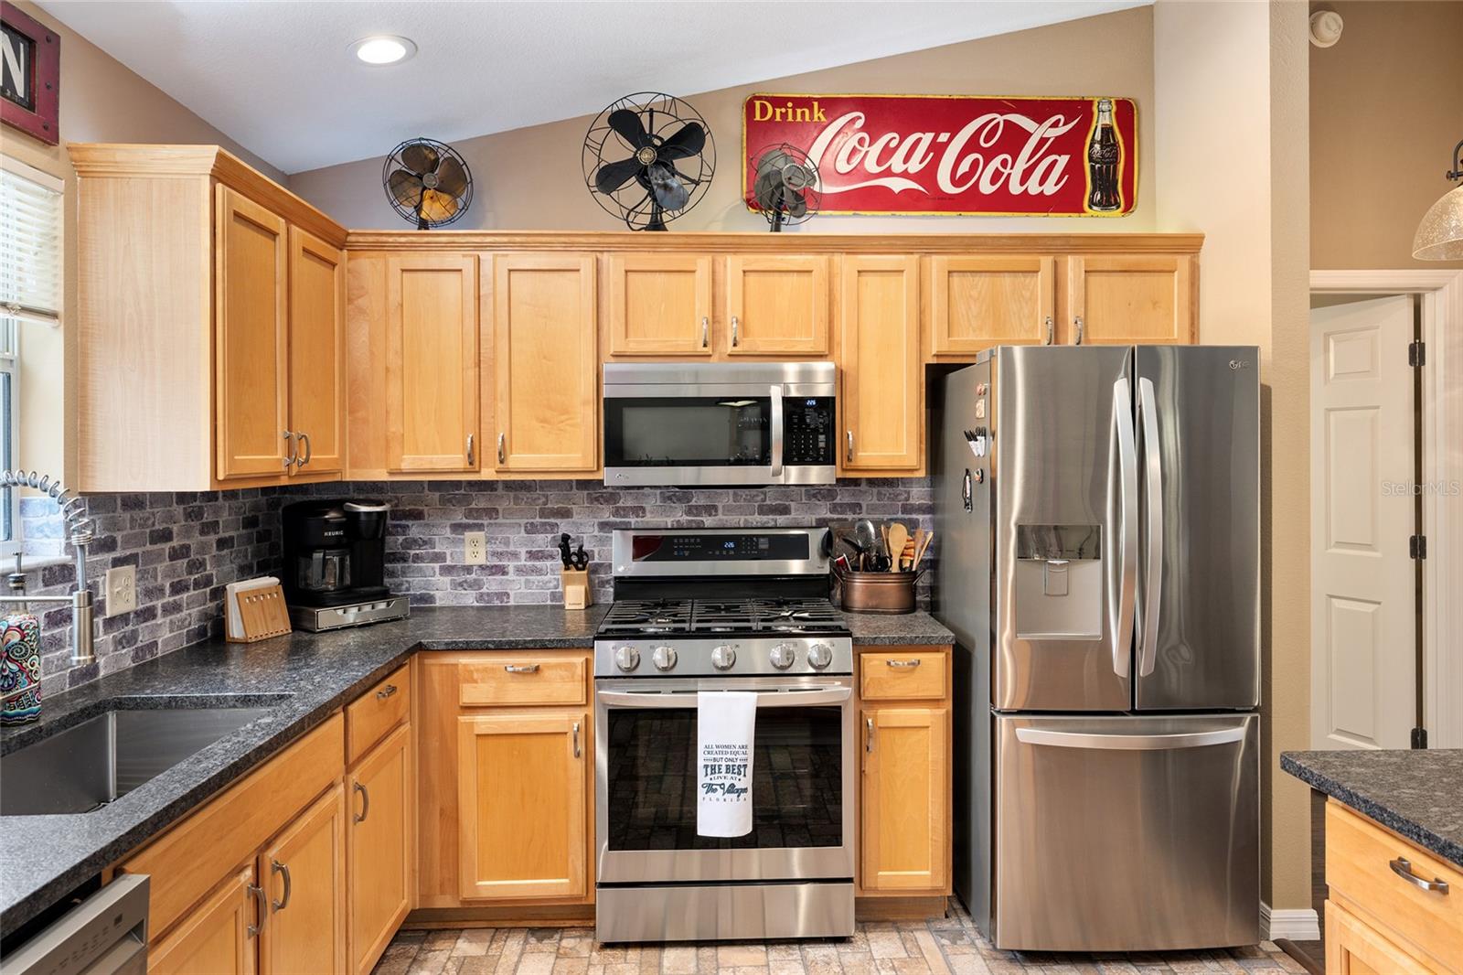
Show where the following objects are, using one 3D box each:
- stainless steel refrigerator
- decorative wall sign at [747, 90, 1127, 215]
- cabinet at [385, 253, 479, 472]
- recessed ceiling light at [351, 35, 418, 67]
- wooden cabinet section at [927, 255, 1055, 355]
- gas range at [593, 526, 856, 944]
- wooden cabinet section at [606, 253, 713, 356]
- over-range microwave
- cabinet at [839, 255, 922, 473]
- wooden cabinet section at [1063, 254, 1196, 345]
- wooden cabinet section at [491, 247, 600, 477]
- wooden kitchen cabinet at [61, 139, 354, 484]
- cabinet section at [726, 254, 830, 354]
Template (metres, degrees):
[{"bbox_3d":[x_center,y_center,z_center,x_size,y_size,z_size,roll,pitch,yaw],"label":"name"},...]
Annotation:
[{"bbox_3d":[1.120,0.456,3.137,0.756,1.733,0.800,0,1,-2],"label":"stainless steel refrigerator"},{"bbox_3d":[0.764,-1.207,3.552,1.456,0.436,0.025,0,1,-2],"label":"decorative wall sign"},{"bbox_3d":[-0.987,-0.408,3.358,0.301,0.718,0.320,0,1,-2],"label":"cabinet"},{"bbox_3d":[-0.980,-1.228,2.744,0.190,0.030,0.190,-12,1,-2],"label":"recessed ceiling light"},{"bbox_3d":[0.851,-0.601,3.362,0.424,0.328,0.310,0,1,-2],"label":"wooden cabinet section"},{"bbox_3d":[-0.025,0.741,3.191,0.761,1.173,0.750,0,1,-2],"label":"gas range"},{"bbox_3d":[-0.236,-0.595,3.323,0.347,0.333,0.310,0,1,-2],"label":"wooden cabinet section"},{"bbox_3d":[-0.042,-0.204,3.345,0.754,0.406,0.415,0,1,-2],"label":"over-range microwave"},{"bbox_3d":[0.492,-0.412,3.405,0.274,0.725,0.320,0,1,-2],"label":"cabinet"},{"bbox_3d":[1.311,-0.607,3.379,0.447,0.328,0.310,0,1,-2],"label":"wooden cabinet section"},{"bbox_3d":[-0.610,-0.405,3.313,0.344,0.707,0.310,0,1,-2],"label":"wooden cabinet section"},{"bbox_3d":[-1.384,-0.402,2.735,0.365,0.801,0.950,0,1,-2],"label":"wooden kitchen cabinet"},{"bbox_3d":[0.146,-0.597,3.337,0.348,0.329,0.310,0,1,-2],"label":"cabinet section"}]

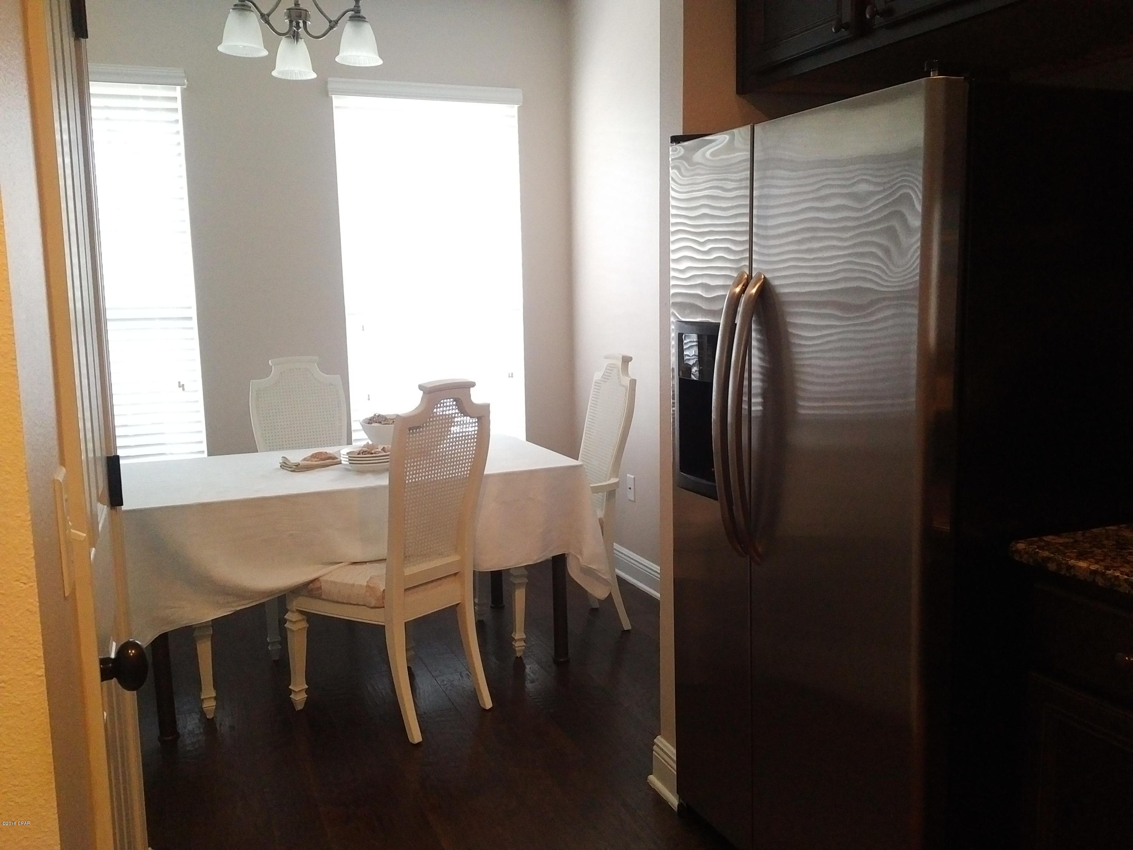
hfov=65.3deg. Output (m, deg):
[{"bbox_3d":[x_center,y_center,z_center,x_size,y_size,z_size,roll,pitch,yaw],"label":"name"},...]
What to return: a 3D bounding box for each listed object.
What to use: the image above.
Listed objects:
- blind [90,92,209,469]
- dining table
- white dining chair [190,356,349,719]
[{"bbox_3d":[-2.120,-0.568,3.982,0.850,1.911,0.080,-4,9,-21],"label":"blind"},{"bbox_3d":[-0.780,0.516,3.299,1.529,0.752,0.873,-5,9,-24],"label":"dining table"},{"bbox_3d":[-1.032,0.295,3.621,0.500,1.106,0.602,-5,9,-26],"label":"white dining chair"}]

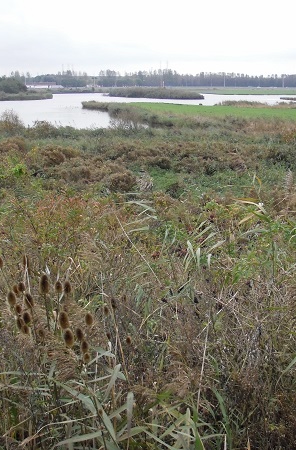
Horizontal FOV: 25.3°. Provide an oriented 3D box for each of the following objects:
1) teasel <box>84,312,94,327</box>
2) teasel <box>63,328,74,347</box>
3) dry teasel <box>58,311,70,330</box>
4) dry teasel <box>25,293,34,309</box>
[{"bbox_3d":[-0.233,0.376,2.620,0.032,0.053,0.032,-2,12,-5],"label":"teasel"},{"bbox_3d":[-0.310,0.446,2.600,0.038,0.074,0.038,-9,12,-8],"label":"teasel"},{"bbox_3d":[-0.329,0.377,2.600,0.037,0.073,0.037,-11,12,-9],"label":"dry teasel"},{"bbox_3d":[-0.471,0.301,2.620,0.030,0.067,0.030,-22,12,-12],"label":"dry teasel"}]

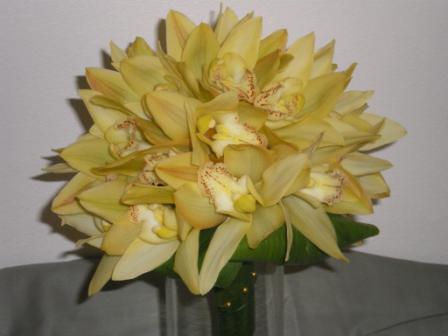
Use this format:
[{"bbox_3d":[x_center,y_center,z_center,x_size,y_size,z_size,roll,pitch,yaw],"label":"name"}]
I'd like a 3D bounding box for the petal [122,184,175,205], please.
[{"bbox_3d":[-0.055,0.020,0.775,0.043,0.017,0.012,0,-33,-27],"label":"petal"}]

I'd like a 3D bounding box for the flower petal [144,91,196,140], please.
[{"bbox_3d":[-0.041,-0.043,0.823,0.052,0.034,0.016,35,-1,-6],"label":"flower petal"}]

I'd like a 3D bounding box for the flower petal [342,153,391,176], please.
[{"bbox_3d":[0.112,-0.004,0.825,0.047,0.017,0.010,6,-14,-25],"label":"flower petal"}]

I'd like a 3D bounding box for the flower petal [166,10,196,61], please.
[{"bbox_3d":[-0.031,-0.107,0.878,0.027,0.054,0.011,-18,-14,5],"label":"flower petal"}]

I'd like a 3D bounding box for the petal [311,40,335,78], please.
[{"bbox_3d":[0.080,-0.088,0.885,0.023,0.049,0.011,34,-25,-8],"label":"petal"}]

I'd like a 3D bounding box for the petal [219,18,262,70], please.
[{"bbox_3d":[0.014,-0.084,0.755,0.027,0.057,0.012,20,-21,1],"label":"petal"}]

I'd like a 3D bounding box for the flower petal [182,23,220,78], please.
[{"bbox_3d":[-0.015,-0.079,0.750,0.026,0.051,0.012,-3,-11,5],"label":"flower petal"}]

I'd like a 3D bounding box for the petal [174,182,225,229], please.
[{"bbox_3d":[-0.017,0.029,0.757,0.034,0.030,0.015,-42,6,-26],"label":"petal"}]

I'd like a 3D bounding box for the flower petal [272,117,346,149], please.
[{"bbox_3d":[0.060,-0.022,0.731,0.054,0.022,0.012,8,-28,-19],"label":"flower petal"}]

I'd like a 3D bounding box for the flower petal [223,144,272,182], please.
[{"bbox_3d":[0.019,-0.002,0.799,0.036,0.039,0.017,-10,39,3],"label":"flower petal"}]

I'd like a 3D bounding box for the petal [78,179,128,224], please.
[{"bbox_3d":[-0.083,0.025,0.736,0.043,0.029,0.012,8,-3,16],"label":"petal"}]

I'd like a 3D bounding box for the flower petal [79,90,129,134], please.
[{"bbox_3d":[-0.089,-0.041,0.773,0.046,0.024,0.012,45,4,21],"label":"flower petal"}]

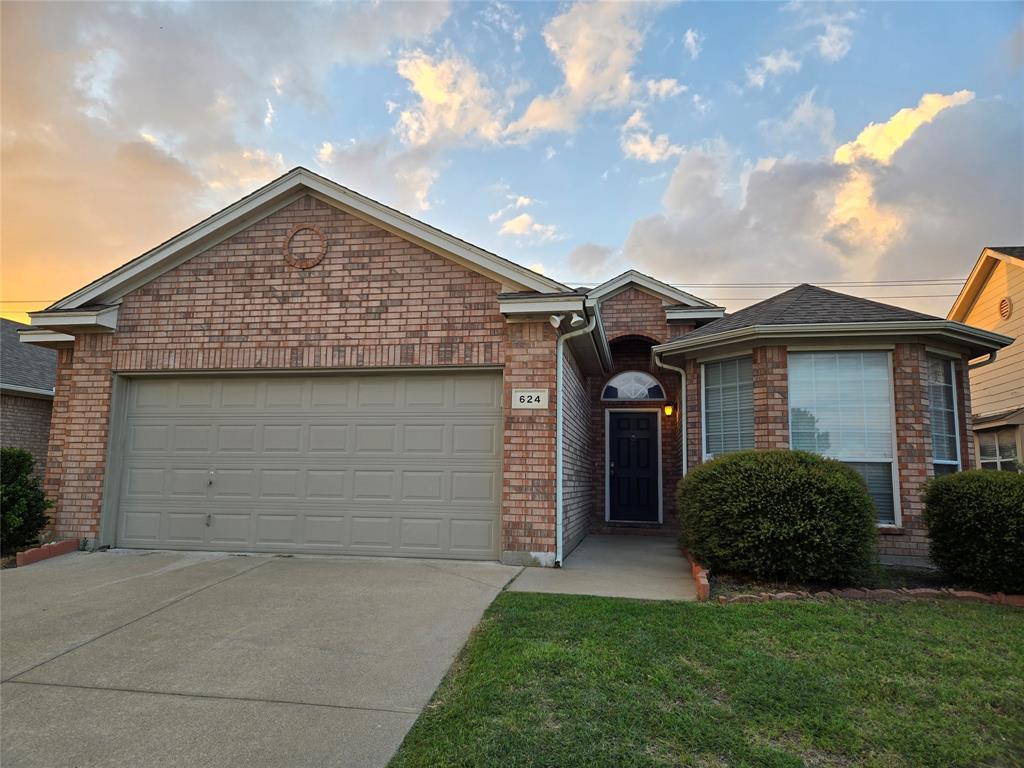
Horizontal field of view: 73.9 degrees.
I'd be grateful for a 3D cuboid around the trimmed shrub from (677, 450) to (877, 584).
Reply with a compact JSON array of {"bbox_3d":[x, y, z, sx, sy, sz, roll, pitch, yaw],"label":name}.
[{"bbox_3d":[2.764,1.355,7.237,1.920,1.280,1.700,-1,-8,11],"label":"trimmed shrub"}]

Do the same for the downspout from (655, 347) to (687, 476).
[{"bbox_3d":[2.236,0.937,9.464,0.399,2.702,0.200,-1,-8,11],"label":"downspout"}]

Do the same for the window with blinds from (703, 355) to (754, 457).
[{"bbox_3d":[2.892,0.724,8.976,0.120,2.120,0.900,6,-10,-34],"label":"window with blinds"}]

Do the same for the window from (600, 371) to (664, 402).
[{"bbox_3d":[2.305,0.029,12.849,1.220,0.580,0.100,-1,-8,11],"label":"window"}]

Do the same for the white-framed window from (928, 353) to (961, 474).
[{"bbox_3d":[5.465,0.705,8.599,0.920,2.120,0.120,6,-10,-34],"label":"white-framed window"}]

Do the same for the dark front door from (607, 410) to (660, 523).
[{"bbox_3d":[2.281,1.524,12.676,0.970,2.070,0.100,-1,-8,11],"label":"dark front door"}]

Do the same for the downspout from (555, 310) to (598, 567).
[{"bbox_3d":[0.688,0.599,7.294,0.436,2.671,0.260,-1,-8,11],"label":"downspout"}]

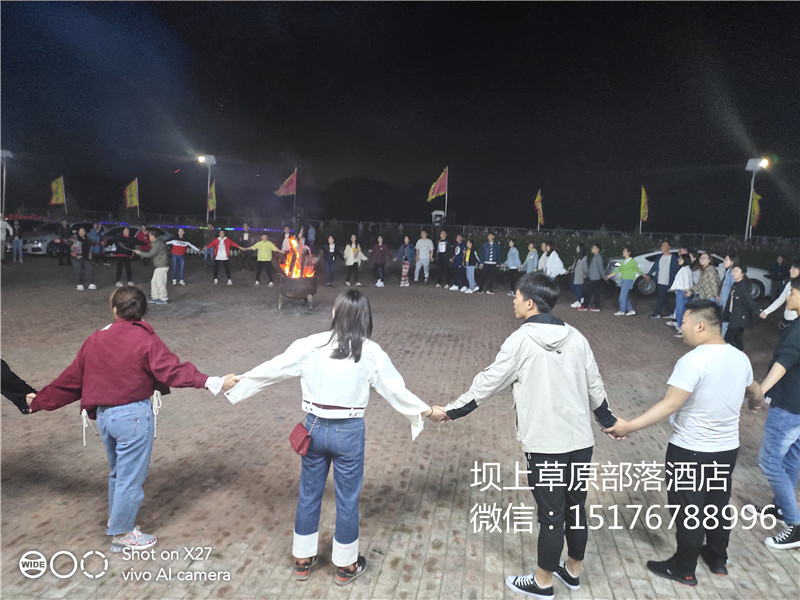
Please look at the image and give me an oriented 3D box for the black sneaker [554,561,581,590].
[{"bbox_3d":[0.936,1.570,3.144,0.100,0.115,0.280,-3,10,-30],"label":"black sneaker"}]

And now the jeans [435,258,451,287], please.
[{"bbox_3d":[1.342,-0.883,16.782,0.460,0.920,0.300,4,9,14],"label":"jeans"}]

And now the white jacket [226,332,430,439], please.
[{"bbox_3d":[-0.397,0.469,2.950,1.080,0.550,0.360,2,8,8],"label":"white jacket"}]

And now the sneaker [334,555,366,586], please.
[{"bbox_3d":[-0.282,1.538,3.087,0.097,0.110,0.247,7,10,32],"label":"sneaker"}]

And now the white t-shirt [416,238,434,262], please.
[{"bbox_3d":[0.854,-1.655,17.790,0.580,0.780,0.300,2,8,0],"label":"white t-shirt"}]

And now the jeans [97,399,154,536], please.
[{"bbox_3d":[-1.657,0.990,3.208,0.340,0.850,0.320,5,9,20],"label":"jeans"}]

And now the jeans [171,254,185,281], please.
[{"bbox_3d":[-6.724,-1.027,16.099,0.420,0.870,0.280,-2,9,-25],"label":"jeans"}]

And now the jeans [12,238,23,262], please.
[{"bbox_3d":[-15.468,-2.067,21.494,0.410,0.870,0.270,-2,9,-27],"label":"jeans"}]

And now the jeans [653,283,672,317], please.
[{"bbox_3d":[6.302,-0.114,12.688,0.380,0.910,0.440,-5,11,-38],"label":"jeans"}]

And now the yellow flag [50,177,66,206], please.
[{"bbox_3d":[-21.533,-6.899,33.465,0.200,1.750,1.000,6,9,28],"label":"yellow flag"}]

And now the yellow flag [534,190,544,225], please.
[{"bbox_3d":[8.658,-5.741,32.987,0.620,2.100,0.400,4,9,15],"label":"yellow flag"}]

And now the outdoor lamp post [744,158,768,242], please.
[{"bbox_3d":[16.644,-3.915,25.282,1.000,5.750,1.200,4,8,13],"label":"outdoor lamp post"}]

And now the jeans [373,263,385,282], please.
[{"bbox_3d":[-0.673,-0.930,17.050,0.380,0.800,0.300,2,8,3],"label":"jeans"}]

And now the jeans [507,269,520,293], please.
[{"bbox_3d":[3.386,-0.652,15.856,0.340,0.860,0.390,-5,11,-41],"label":"jeans"}]

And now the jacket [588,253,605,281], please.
[{"bbox_3d":[4.917,-0.838,13.300,0.360,0.680,0.440,-3,9,-25],"label":"jacket"}]

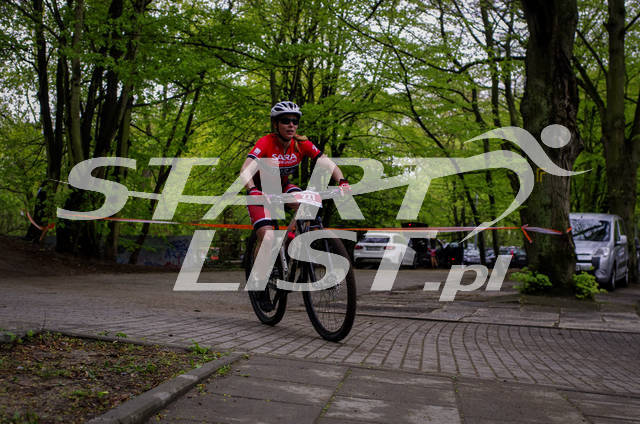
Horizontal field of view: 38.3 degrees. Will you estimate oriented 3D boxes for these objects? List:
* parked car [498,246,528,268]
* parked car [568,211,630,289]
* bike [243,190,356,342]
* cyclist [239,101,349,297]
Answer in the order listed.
[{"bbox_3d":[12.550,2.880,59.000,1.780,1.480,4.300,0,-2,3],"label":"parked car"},{"bbox_3d":[6.480,0.930,22.650,1.820,1.800,4.380,-1,-2,25],"label":"parked car"},{"bbox_3d":[-0.201,0.349,6.442,0.690,1.020,1.815,-5,1,-25],"label":"bike"},{"bbox_3d":[-0.253,-0.023,6.468,0.730,1.470,0.930,-5,1,-25],"label":"cyclist"}]

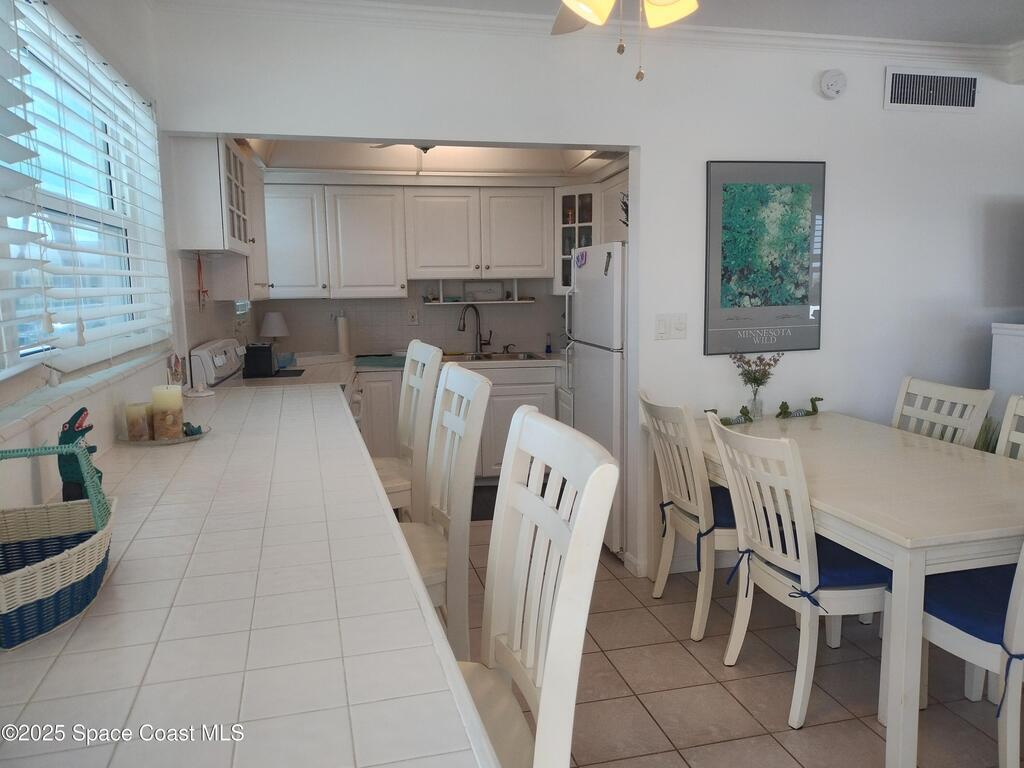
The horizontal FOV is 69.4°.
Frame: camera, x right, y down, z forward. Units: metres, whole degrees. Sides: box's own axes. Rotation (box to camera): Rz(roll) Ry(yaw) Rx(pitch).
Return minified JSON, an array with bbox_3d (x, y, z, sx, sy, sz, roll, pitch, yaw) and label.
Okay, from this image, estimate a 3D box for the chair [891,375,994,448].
[{"bbox_3d":[1.698,0.489,3.313,0.545,0.958,0.460,-3,9,-15],"label":"chair"}]

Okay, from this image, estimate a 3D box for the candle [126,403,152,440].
[{"bbox_3d":[-1.038,0.104,2.062,0.073,0.095,0.073,-3,8,-13],"label":"candle"}]

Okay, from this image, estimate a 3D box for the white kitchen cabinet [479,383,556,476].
[{"bbox_3d":[-0.017,0.287,5.592,0.570,0.680,0.560,-3,8,-13],"label":"white kitchen cabinet"}]

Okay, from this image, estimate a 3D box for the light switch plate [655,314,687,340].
[{"bbox_3d":[0.764,-0.273,3.543,0.155,0.124,0.012,-3,8,-13],"label":"light switch plate"}]

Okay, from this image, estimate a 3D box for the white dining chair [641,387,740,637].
[{"bbox_3d":[0.887,0.522,3.174,0.540,0.958,0.455,-3,9,-15],"label":"white dining chair"}]

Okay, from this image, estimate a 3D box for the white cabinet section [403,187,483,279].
[{"bbox_3d":[-0.512,-1.083,5.384,0.531,0.643,0.323,-2,7,-11],"label":"white cabinet section"}]

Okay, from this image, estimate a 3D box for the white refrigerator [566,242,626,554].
[{"bbox_3d":[0.787,0.058,4.173,0.780,1.650,0.710,-3,8,-13],"label":"white refrigerator"}]

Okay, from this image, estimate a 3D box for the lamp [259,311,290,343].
[{"bbox_3d":[-1.540,-0.276,4.823,0.180,0.360,0.180,-3,9,-15],"label":"lamp"}]

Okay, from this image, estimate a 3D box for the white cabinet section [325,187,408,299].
[{"bbox_3d":[-1.034,-0.999,5.287,0.531,0.766,0.323,-2,7,-11],"label":"white cabinet section"}]

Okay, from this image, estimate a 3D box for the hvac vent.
[{"bbox_3d":[2.089,-1.460,3.675,0.567,0.203,0.025,-3,9,-15],"label":"hvac vent"}]

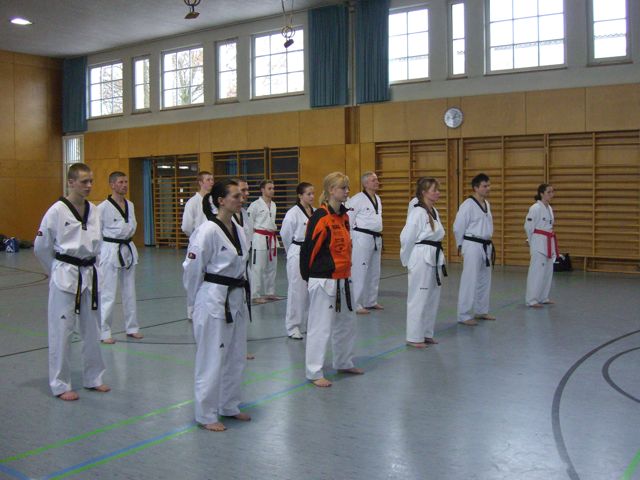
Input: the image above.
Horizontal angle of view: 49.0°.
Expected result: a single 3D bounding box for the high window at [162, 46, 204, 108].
[{"bbox_3d":[-3.717,-4.426,19.306,1.665,1.658,0.120,2,4,34],"label":"high window"}]

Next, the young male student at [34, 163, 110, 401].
[{"bbox_3d":[-1.888,0.290,5.360,0.350,1.770,0.520,2,4,34],"label":"young male student"}]

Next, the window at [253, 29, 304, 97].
[{"bbox_3d":[-1.090,-4.662,18.452,1.800,1.720,0.120,2,4,34],"label":"window"}]

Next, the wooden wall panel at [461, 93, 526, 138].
[{"bbox_3d":[3.549,-2.552,14.409,1.433,0.855,0.050,2,5,35],"label":"wooden wall panel"}]

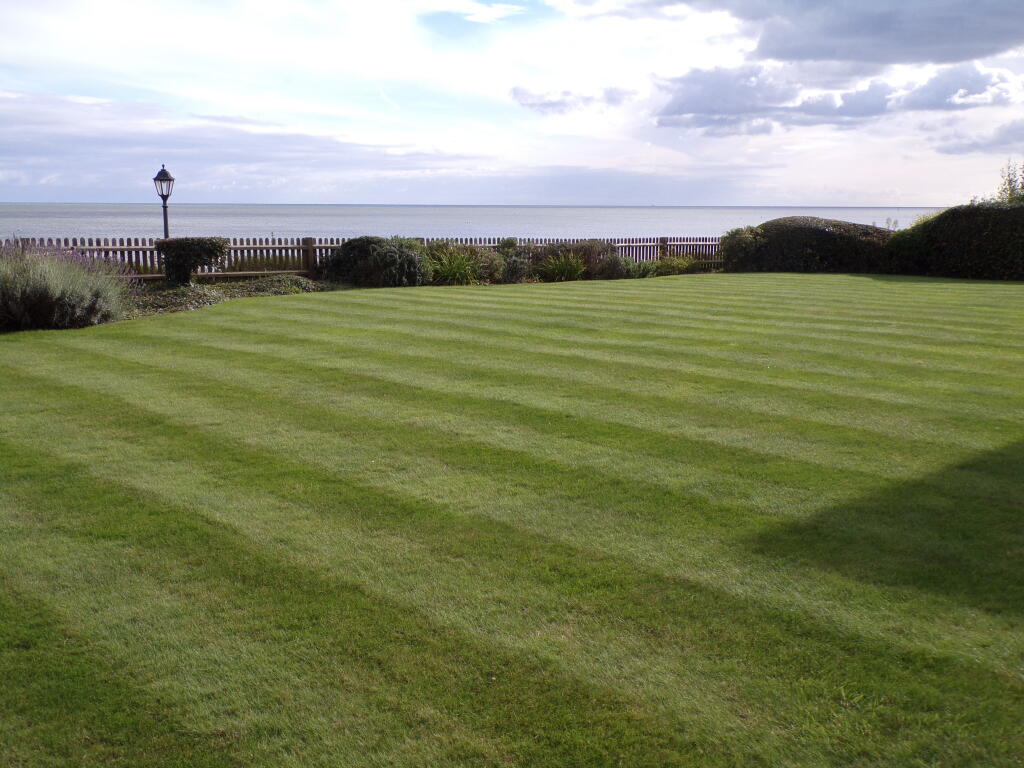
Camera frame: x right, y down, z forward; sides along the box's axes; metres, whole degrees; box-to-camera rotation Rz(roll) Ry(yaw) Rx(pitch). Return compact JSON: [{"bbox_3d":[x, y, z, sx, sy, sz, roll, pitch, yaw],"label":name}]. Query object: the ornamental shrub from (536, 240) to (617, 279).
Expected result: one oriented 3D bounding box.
[{"bbox_3d":[1.618,-3.116,27.456,1.916,0.959,1.500,-3,10,-20],"label":"ornamental shrub"}]

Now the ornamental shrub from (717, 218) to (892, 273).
[{"bbox_3d":[8.677,-4.134,32.350,4.810,1.614,2.100,0,9,0],"label":"ornamental shrub"}]

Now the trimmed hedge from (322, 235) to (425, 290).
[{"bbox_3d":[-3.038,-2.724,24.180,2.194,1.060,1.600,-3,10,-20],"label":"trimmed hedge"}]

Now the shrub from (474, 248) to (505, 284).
[{"bbox_3d":[-0.518,-2.716,25.193,0.659,0.801,0.750,-3,10,-20],"label":"shrub"}]

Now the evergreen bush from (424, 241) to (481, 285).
[{"bbox_3d":[-1.347,-2.732,24.786,1.210,0.937,1.200,0,9,0],"label":"evergreen bush"}]

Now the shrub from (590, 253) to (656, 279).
[{"bbox_3d":[2.880,-3.068,28.274,1.627,0.653,1.200,-3,10,-20],"label":"shrub"}]

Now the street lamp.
[{"bbox_3d":[-6.769,-3.061,21.392,0.430,2.411,0.430,0,9,0],"label":"street lamp"}]

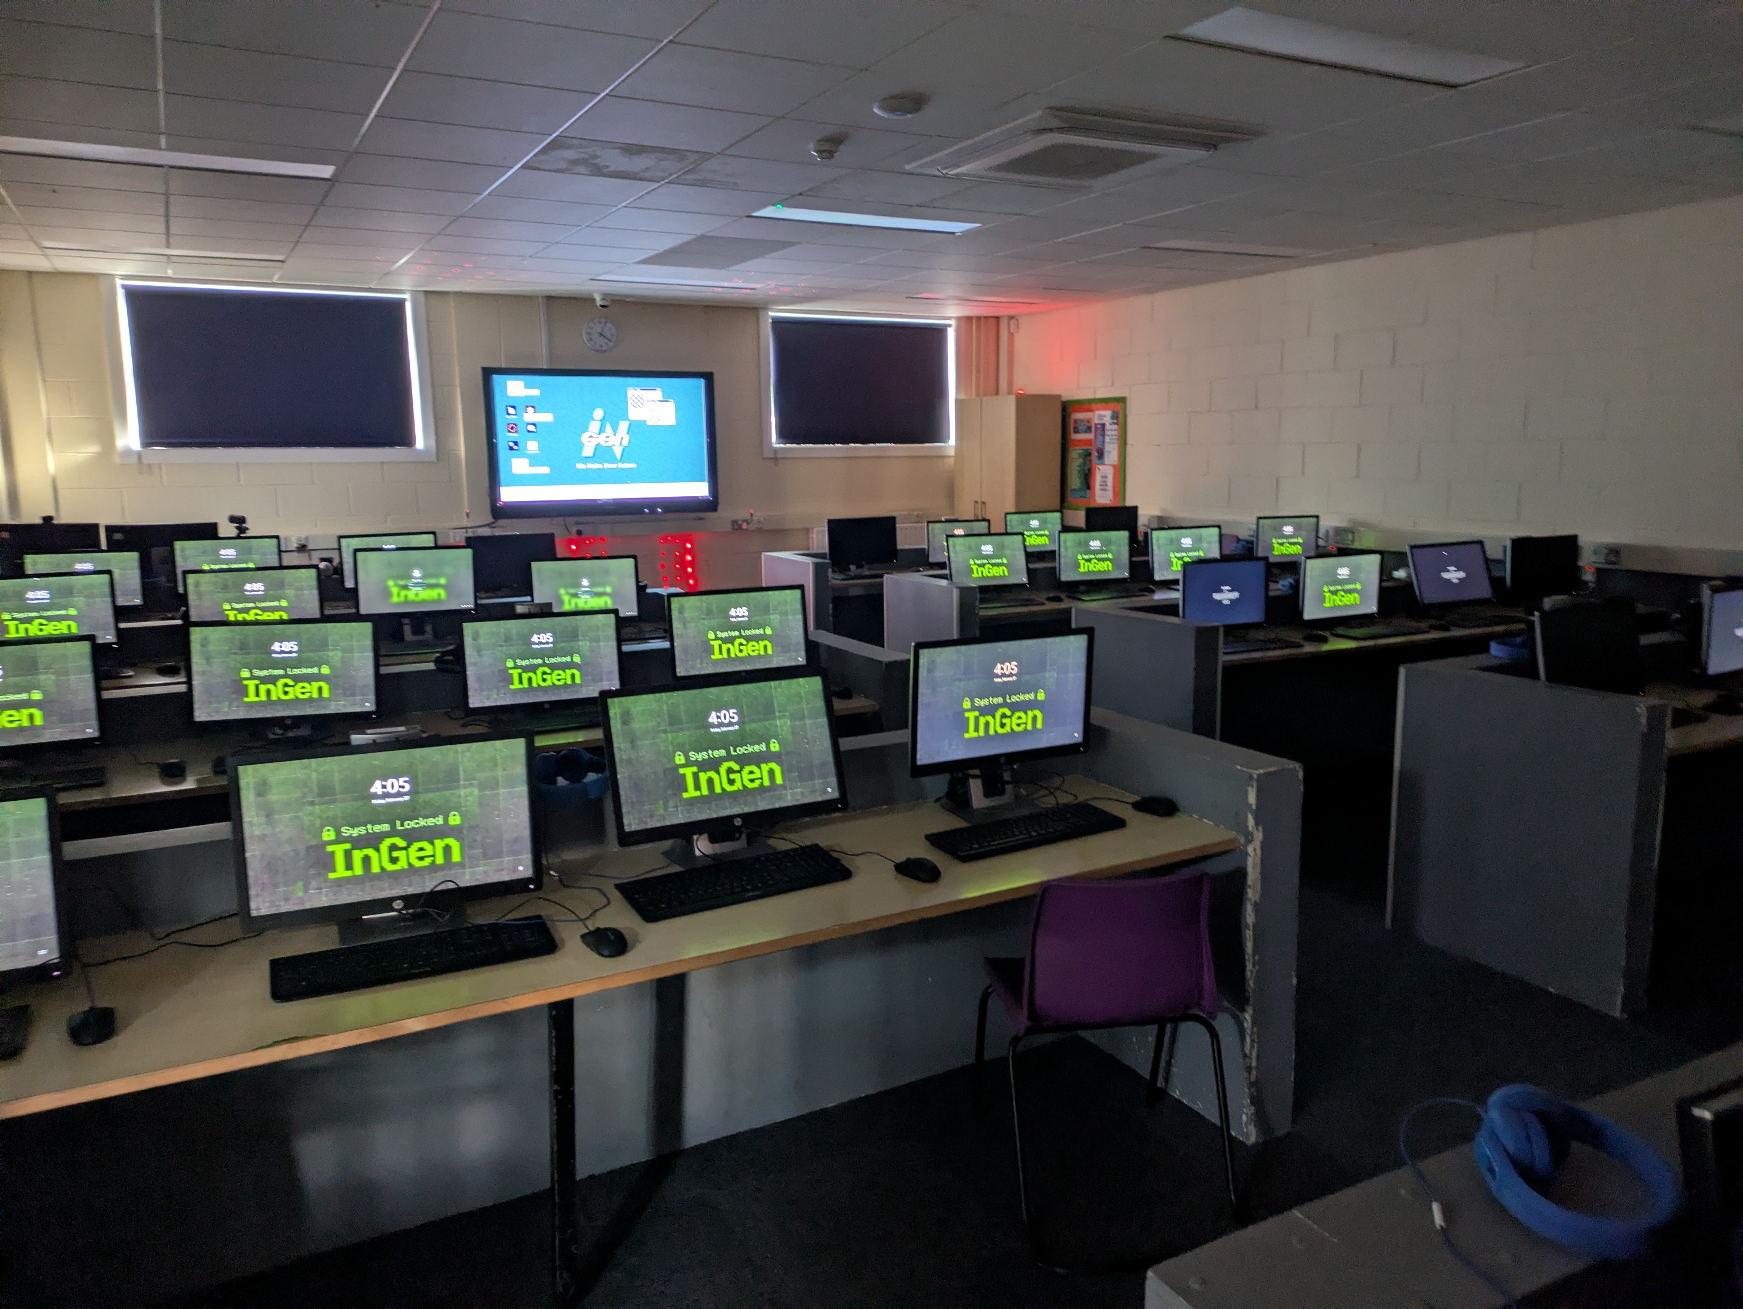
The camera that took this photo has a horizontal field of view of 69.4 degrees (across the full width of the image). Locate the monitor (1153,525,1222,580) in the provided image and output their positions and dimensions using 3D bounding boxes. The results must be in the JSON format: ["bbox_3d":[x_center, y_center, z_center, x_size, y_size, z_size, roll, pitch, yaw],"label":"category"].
[{"bbox_3d":[1.797,-0.570,7.212,0.530,0.325,0.060,-5,4,-27],"label":"monitor"}]

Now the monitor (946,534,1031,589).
[{"bbox_3d":[0.638,-0.508,6.951,0.513,0.313,0.048,-5,1,-25],"label":"monitor"}]

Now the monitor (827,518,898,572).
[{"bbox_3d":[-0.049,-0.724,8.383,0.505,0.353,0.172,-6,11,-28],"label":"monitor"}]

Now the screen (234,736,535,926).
[{"bbox_3d":[-0.869,0.309,2.287,0.513,0.313,0.048,-5,11,-24],"label":"screen"}]

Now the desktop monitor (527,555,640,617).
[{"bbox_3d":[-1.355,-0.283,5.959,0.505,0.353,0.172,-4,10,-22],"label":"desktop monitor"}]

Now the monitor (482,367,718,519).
[{"bbox_3d":[-2.039,-1.613,9.655,1.760,1.085,0.100,-6,11,-27],"label":"monitor"}]

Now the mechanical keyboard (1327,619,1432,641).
[{"bbox_3d":[2.279,-0.102,5.597,0.445,0.028,0.145,-5,11,-26],"label":"mechanical keyboard"}]

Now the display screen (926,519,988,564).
[{"bbox_3d":[0.609,-0.780,8.827,0.512,0.312,0.060,-5,7,-26],"label":"display screen"}]

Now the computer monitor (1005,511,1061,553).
[{"bbox_3d":[1.171,-0.873,9.114,0.512,0.312,0.060,-5,7,-27],"label":"computer monitor"}]

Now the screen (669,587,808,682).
[{"bbox_3d":[-0.466,-0.071,4.433,0.513,0.313,0.048,-5,2,-26],"label":"screen"}]

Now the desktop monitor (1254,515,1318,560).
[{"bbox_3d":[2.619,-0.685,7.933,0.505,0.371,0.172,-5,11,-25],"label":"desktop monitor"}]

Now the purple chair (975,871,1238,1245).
[{"bbox_3d":[0.498,0.769,2.724,0.445,0.745,0.475,-2,10,-8],"label":"purple chair"}]

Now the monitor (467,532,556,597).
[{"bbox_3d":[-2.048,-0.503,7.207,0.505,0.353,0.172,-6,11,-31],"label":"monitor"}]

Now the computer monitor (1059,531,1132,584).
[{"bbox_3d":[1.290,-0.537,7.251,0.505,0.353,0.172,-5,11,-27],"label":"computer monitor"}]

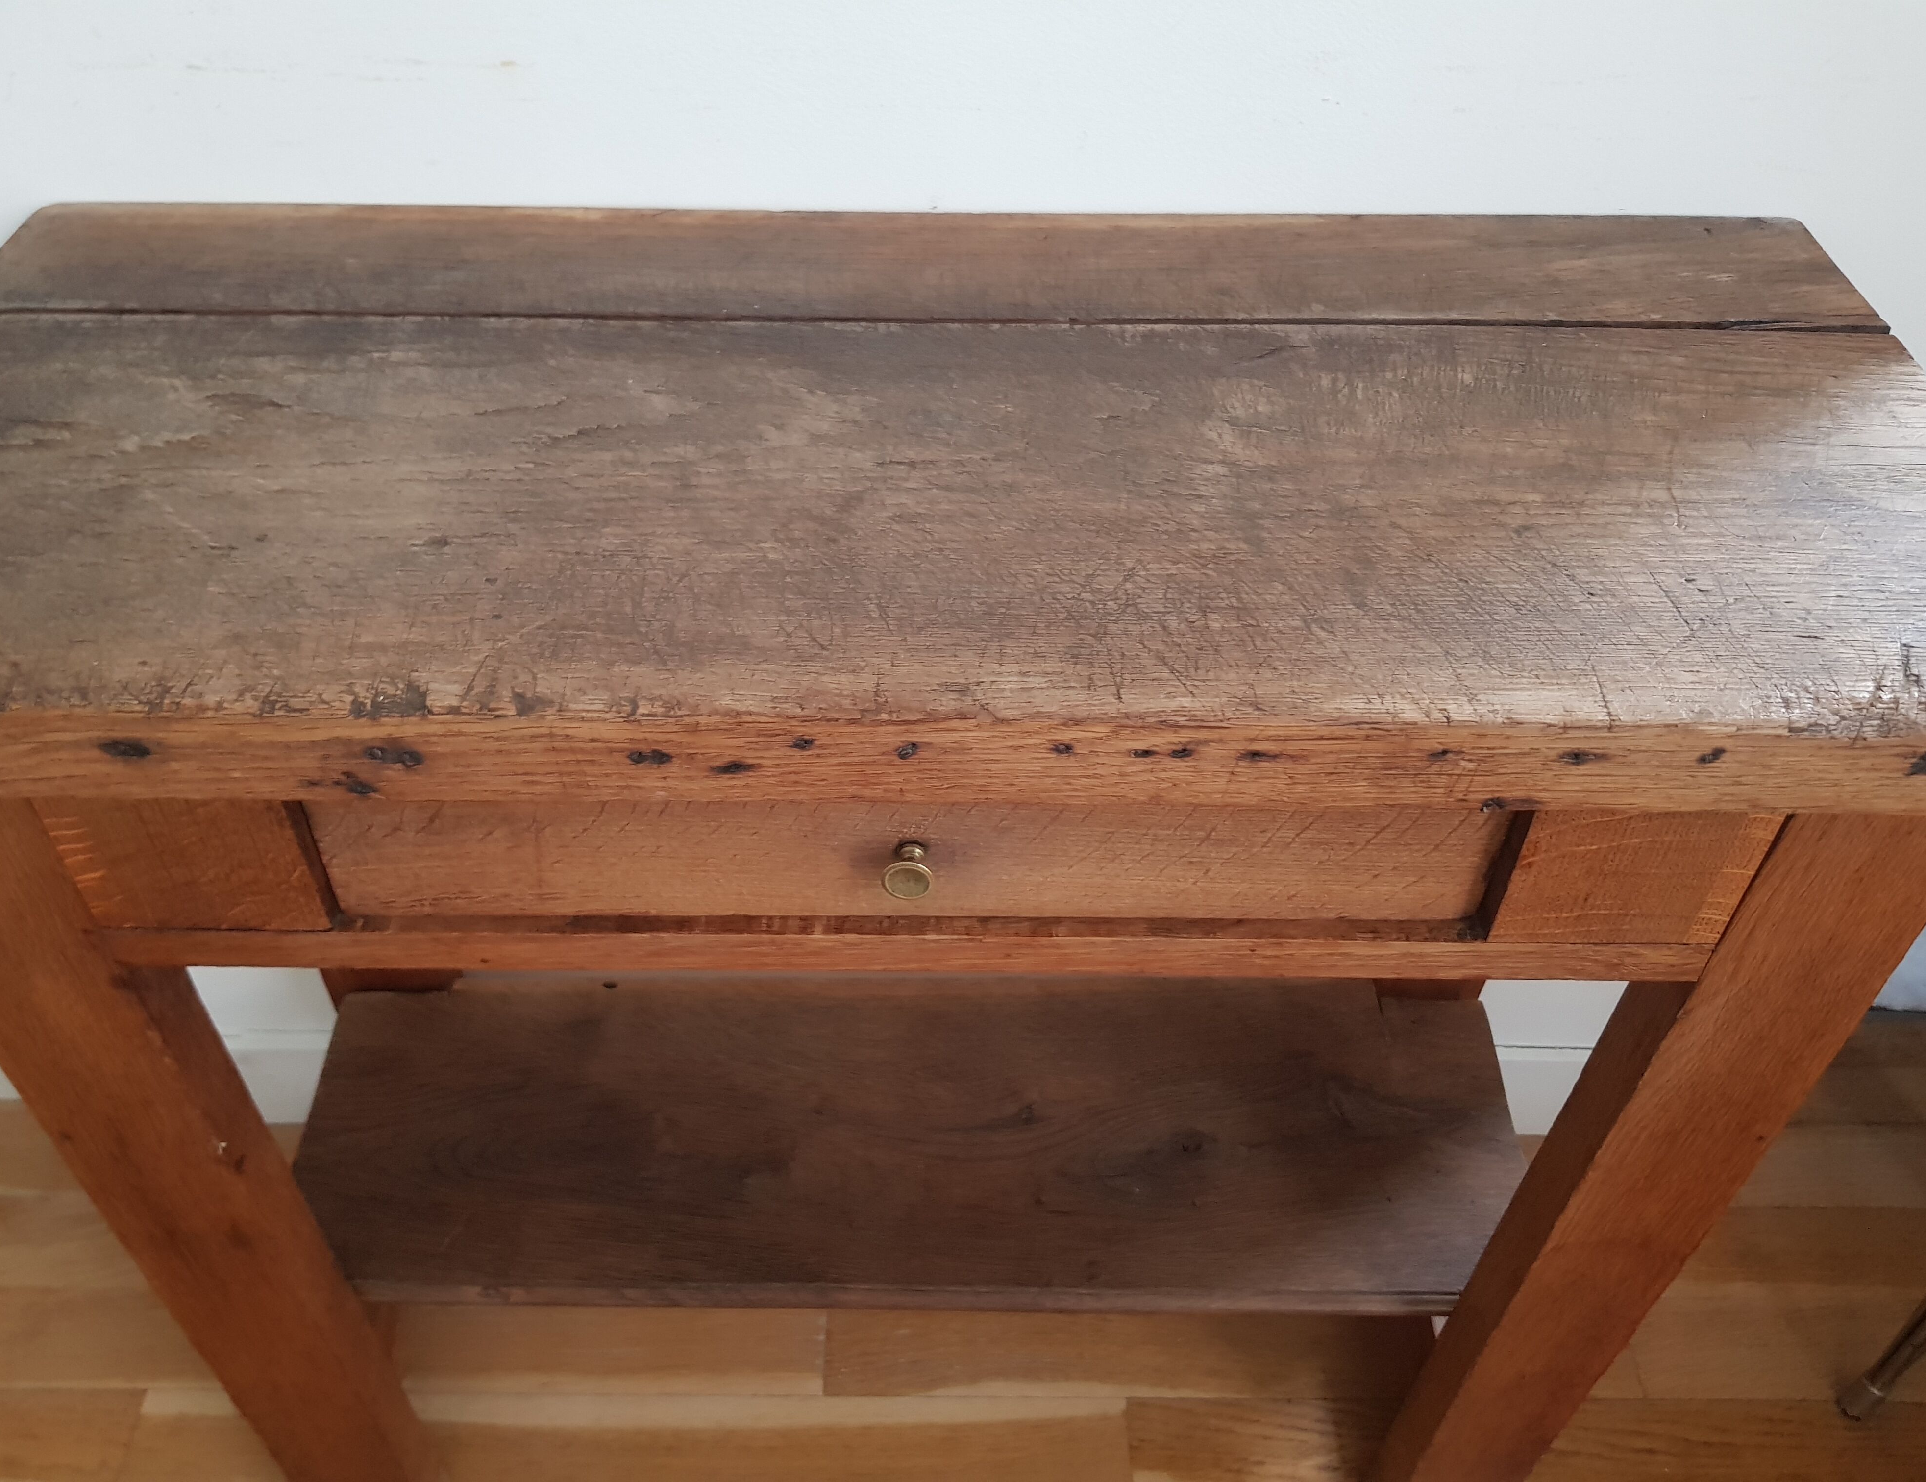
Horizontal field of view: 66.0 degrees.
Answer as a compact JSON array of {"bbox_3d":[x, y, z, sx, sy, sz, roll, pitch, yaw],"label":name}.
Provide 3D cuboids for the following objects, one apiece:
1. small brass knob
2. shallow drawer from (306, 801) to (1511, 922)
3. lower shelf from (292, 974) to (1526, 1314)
[{"bbox_3d":[-0.019,0.044,0.521,0.018,0.019,0.016,1,45,0],"label":"small brass knob"},{"bbox_3d":[-0.019,-0.046,0.607,0.422,0.085,0.233,1,45,0],"label":"shallow drawer"},{"bbox_3d":[-0.031,0.236,0.938,0.750,0.025,0.242,1,45,0],"label":"lower shelf"}]

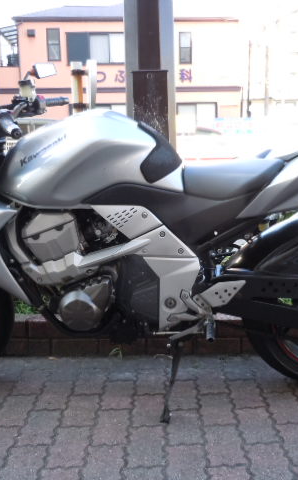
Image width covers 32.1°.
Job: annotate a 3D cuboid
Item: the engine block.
[{"bbox_3d":[-0.314,-0.019,1.730,0.190,0.180,0.340,-1,16,3],"label":"engine block"}]

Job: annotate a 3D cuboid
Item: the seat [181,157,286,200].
[{"bbox_3d":[0.267,-0.208,1.712,0.330,0.130,0.260,-1,16,3],"label":"seat"}]

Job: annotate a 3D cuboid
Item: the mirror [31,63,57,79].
[{"bbox_3d":[-0.399,-0.651,1.986,0.045,0.075,0.130,7,21,23],"label":"mirror"}]

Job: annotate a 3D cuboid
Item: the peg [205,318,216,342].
[{"bbox_3d":[0.189,0.275,1.596,0.030,0.030,0.100,-1,16,3],"label":"peg"}]

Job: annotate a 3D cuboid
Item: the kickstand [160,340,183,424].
[{"bbox_3d":[0.071,0.460,1.702,0.060,0.267,0.060,9,-21,0],"label":"kickstand"}]

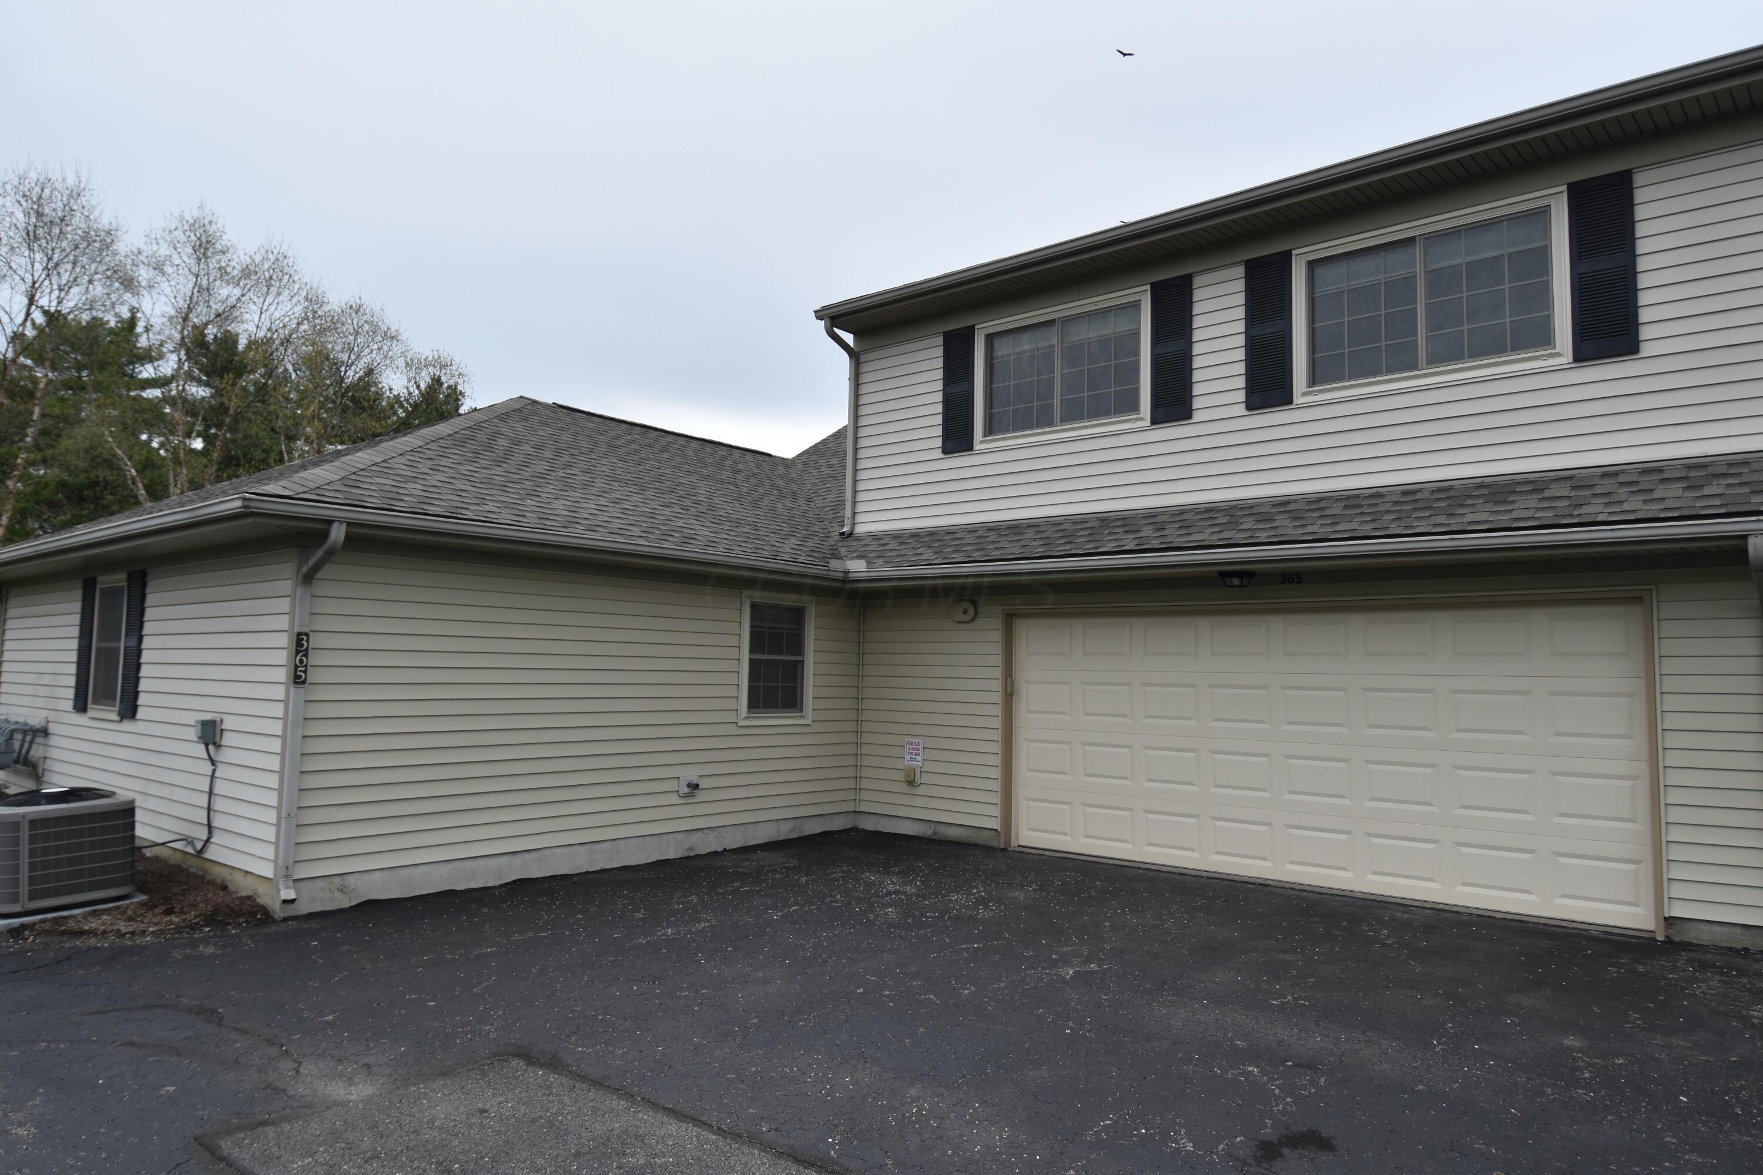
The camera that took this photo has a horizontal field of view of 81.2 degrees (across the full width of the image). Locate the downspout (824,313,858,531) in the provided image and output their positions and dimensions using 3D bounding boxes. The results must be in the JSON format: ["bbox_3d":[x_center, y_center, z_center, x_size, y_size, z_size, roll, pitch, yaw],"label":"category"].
[{"bbox_3d":[-0.451,-1.731,11.162,0.085,2.324,0.509,-2,-6,39],"label":"downspout"}]

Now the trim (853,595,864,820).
[{"bbox_3d":[-0.224,1.223,10.800,0.045,2.273,0.045,-2,-6,39],"label":"trim"}]

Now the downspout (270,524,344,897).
[{"bbox_3d":[-3.714,0.827,6.697,0.620,2.472,0.087,-3,-6,43],"label":"downspout"}]

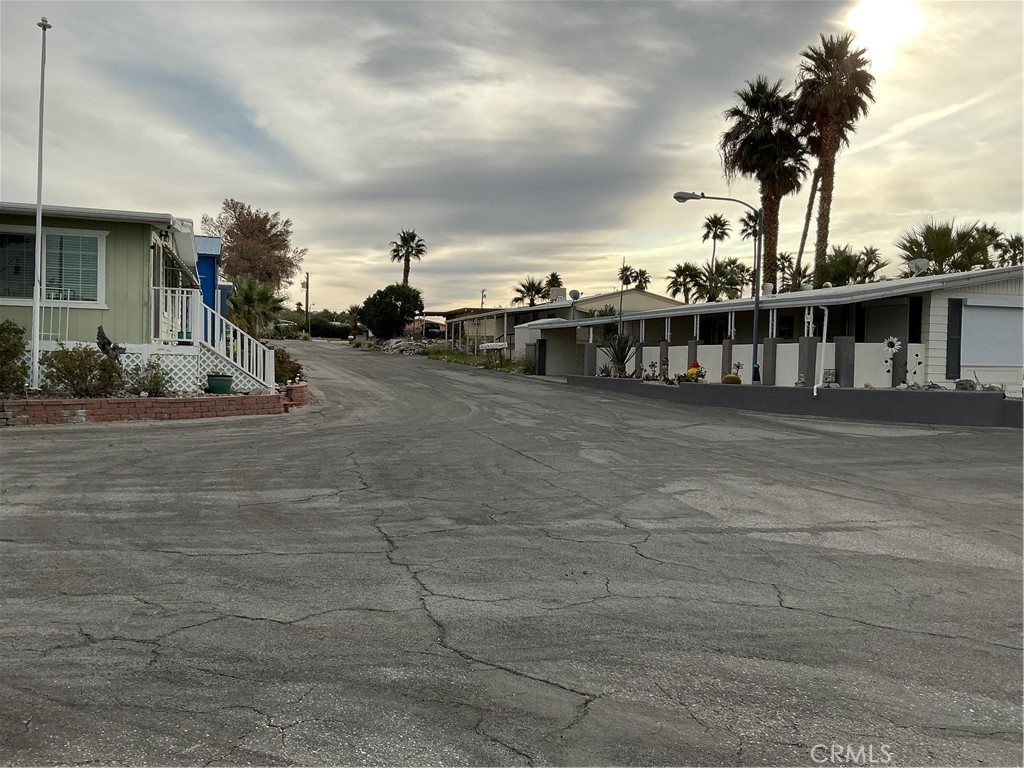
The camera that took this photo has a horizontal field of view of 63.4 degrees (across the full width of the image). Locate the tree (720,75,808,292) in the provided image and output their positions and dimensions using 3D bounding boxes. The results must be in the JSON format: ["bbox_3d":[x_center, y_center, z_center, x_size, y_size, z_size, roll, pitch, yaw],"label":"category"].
[{"bbox_3d":[13.240,-8.073,43.261,4.600,16.000,4.500,1,2,0],"label":"tree"}]

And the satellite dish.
[{"bbox_3d":[11.315,-3.228,23.000,0.600,0.514,0.500,2,2,37],"label":"satellite dish"}]

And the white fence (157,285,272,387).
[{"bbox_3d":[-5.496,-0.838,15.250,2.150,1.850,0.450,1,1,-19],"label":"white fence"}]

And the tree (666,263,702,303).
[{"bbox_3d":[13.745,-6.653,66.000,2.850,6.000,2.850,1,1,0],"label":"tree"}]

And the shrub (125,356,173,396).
[{"bbox_3d":[-6.171,-0.128,14.100,0.820,0.680,0.750,1,1,-19],"label":"shrub"}]

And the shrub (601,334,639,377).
[{"bbox_3d":[4.388,-1.132,33.500,1.600,1.739,1.600,1,2,0],"label":"shrub"}]

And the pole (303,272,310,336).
[{"bbox_3d":[-27.232,-10.210,110.150,0.900,9.200,0.500,1,2,0],"label":"pole"}]

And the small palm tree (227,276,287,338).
[{"bbox_3d":[-10.824,-2.794,35.057,2.550,3.500,2.500,1,2,0],"label":"small palm tree"}]

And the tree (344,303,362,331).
[{"bbox_3d":[-16.733,-6.959,88.000,2.100,3.400,2.100,1,1,0],"label":"tree"}]

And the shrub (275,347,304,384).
[{"bbox_3d":[-4.722,-0.391,17.500,0.750,0.780,0.750,1,1,-19],"label":"shrub"}]

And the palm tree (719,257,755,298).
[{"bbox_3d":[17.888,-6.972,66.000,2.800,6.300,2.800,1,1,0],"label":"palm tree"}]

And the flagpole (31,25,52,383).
[{"bbox_3d":[-8.147,-3.092,14.296,0.240,6.385,0.240,2,2,0],"label":"flagpole"}]

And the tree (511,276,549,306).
[{"bbox_3d":[1.466,-5.897,72.112,3.300,6.900,3.300,1,2,0],"label":"tree"}]

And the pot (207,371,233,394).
[{"bbox_3d":[-5.509,-0.019,15.600,0.485,0.414,0.485,1,2,0],"label":"pot"}]

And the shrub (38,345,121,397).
[{"bbox_3d":[-7.432,-0.233,14.300,1.400,0.898,1.250,1,2,0],"label":"shrub"}]

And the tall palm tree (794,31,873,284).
[{"bbox_3d":[17.123,-9.540,44.805,4.300,18.700,4.300,1,2,0],"label":"tall palm tree"}]

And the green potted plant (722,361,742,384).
[{"bbox_3d":[6.336,-0.330,23.800,0.500,0.660,0.560,1,1,-21],"label":"green potted plant"}]

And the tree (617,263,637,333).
[{"bbox_3d":[15.797,-10.345,115.204,2.800,12.500,2.800,1,2,0],"label":"tree"}]

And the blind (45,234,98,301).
[{"bbox_3d":[-7.658,-2.025,14.400,0.840,1.120,0.060,1,1,-19],"label":"blind"}]

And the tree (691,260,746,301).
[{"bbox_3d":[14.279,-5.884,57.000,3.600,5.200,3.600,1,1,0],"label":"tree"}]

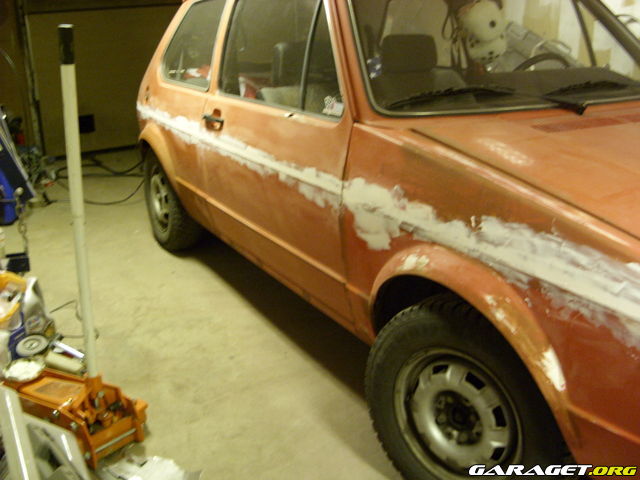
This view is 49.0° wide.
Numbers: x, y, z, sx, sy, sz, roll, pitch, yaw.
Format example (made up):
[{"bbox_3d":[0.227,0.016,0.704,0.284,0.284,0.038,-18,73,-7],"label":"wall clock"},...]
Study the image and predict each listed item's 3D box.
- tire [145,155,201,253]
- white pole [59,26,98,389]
[{"bbox_3d":[-0.776,-0.224,3.716,0.168,0.575,0.575,-10,20,-27],"label":"tire"},{"bbox_3d":[-0.635,-0.057,1.865,0.037,0.985,0.037,3,21,0],"label":"white pole"}]

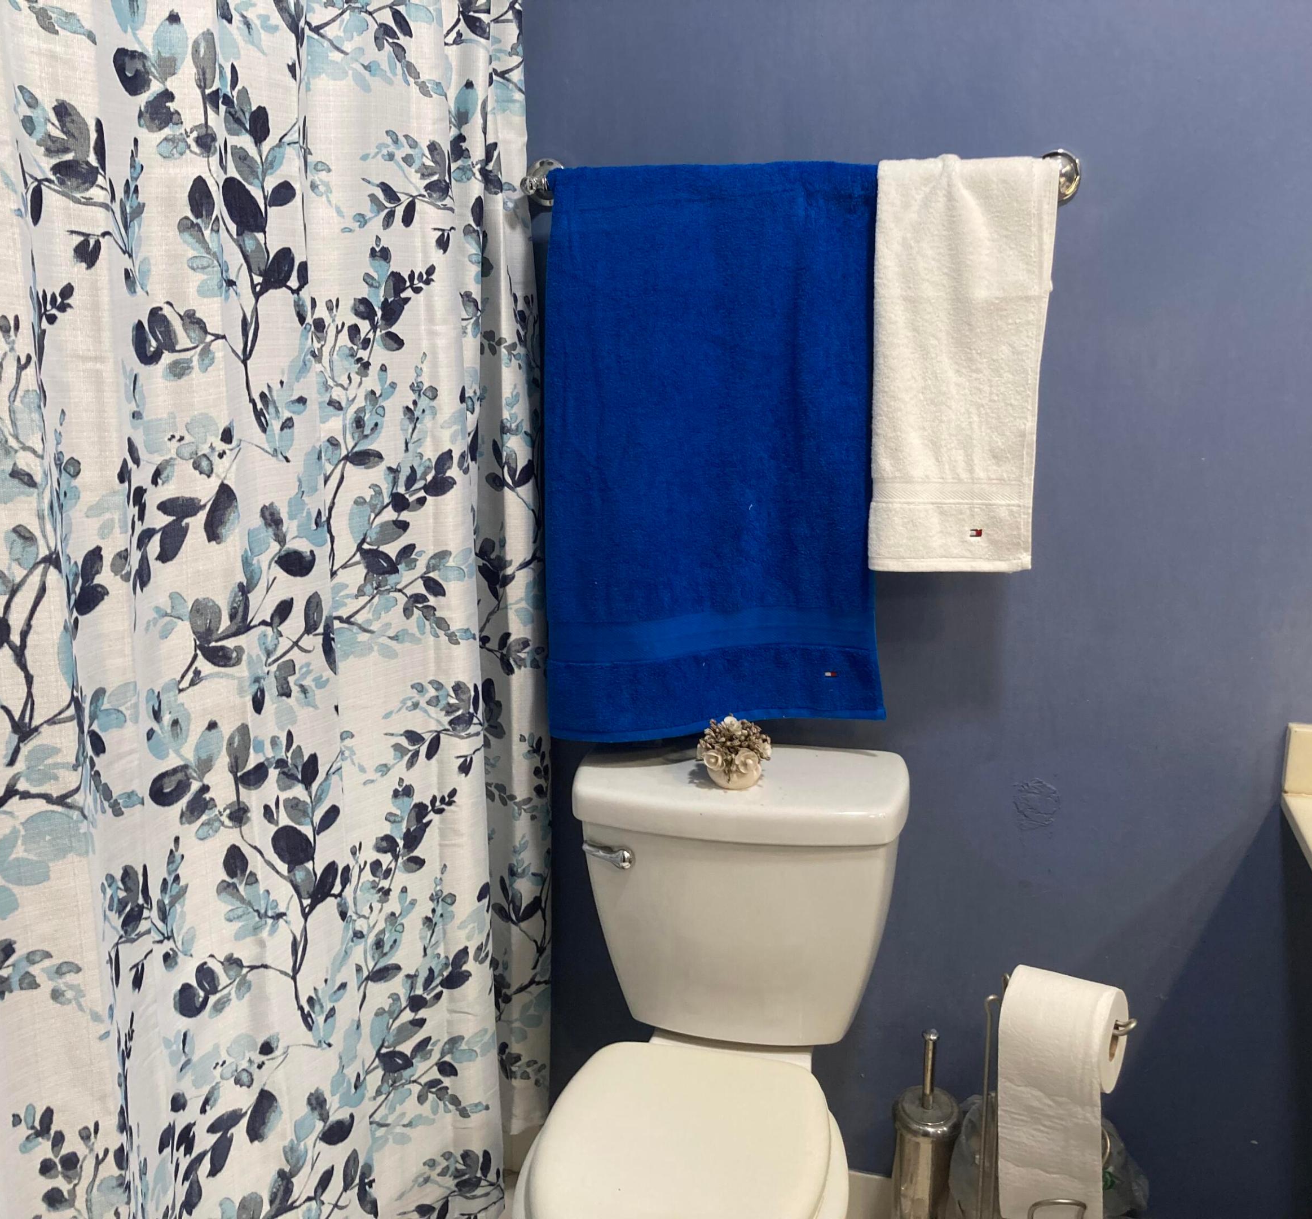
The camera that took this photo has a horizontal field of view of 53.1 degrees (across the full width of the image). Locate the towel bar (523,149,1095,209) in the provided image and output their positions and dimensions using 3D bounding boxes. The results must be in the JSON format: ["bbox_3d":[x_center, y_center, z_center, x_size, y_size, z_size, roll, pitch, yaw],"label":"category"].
[{"bbox_3d":[0.157,-0.516,1.573,0.690,0.062,0.080,4,14,15],"label":"towel bar"}]

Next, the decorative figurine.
[{"bbox_3d":[0.098,0.171,1.612,0.091,0.084,0.085,2,14,9],"label":"decorative figurine"}]

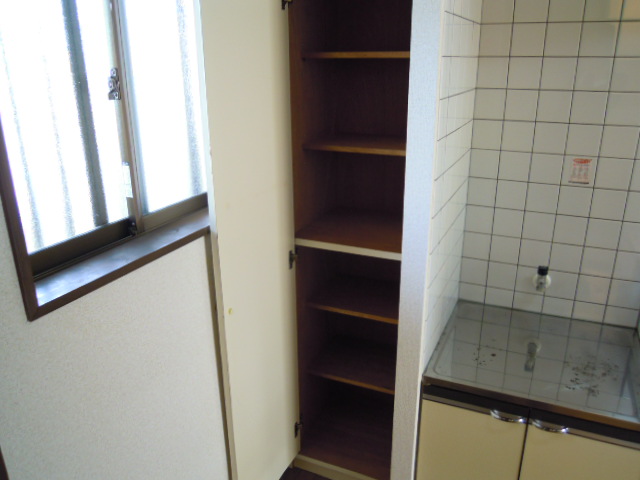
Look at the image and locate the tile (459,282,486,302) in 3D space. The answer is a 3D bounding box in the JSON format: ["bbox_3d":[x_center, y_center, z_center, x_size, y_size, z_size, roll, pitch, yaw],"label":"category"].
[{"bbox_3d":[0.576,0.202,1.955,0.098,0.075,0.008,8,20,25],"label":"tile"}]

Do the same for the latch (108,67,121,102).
[{"bbox_3d":[-0.426,-0.322,1.071,0.020,0.062,0.019,8,20,25],"label":"latch"}]

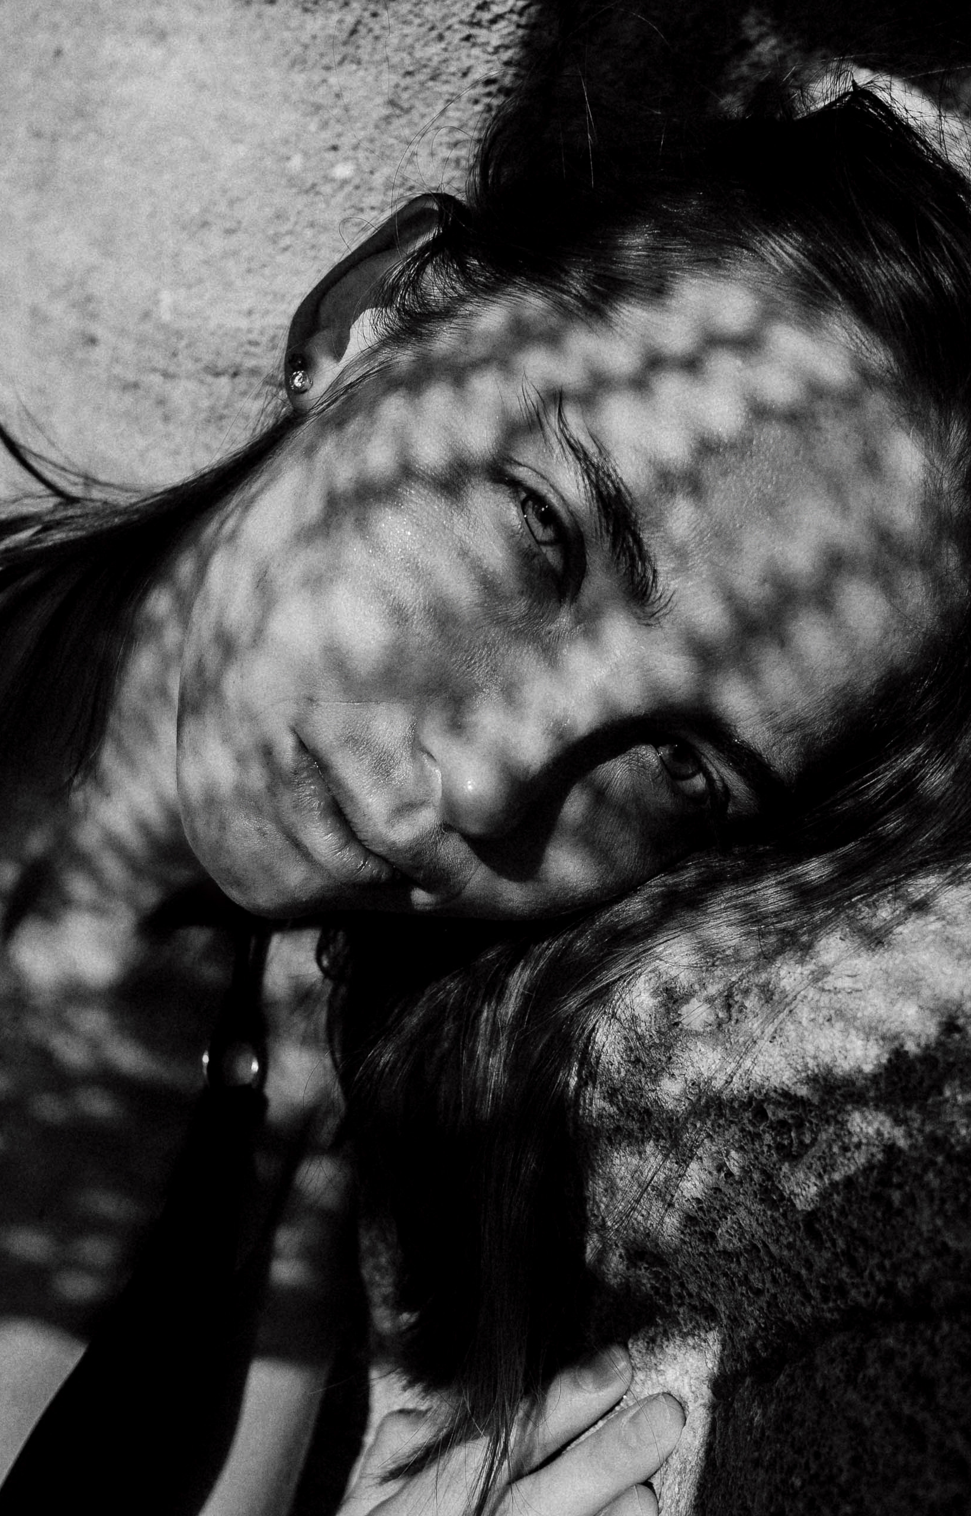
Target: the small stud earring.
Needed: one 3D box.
[{"bbox_3d":[-0.049,-0.102,0.357,0.006,0.010,0.004,0,-5,13],"label":"small stud earring"}]

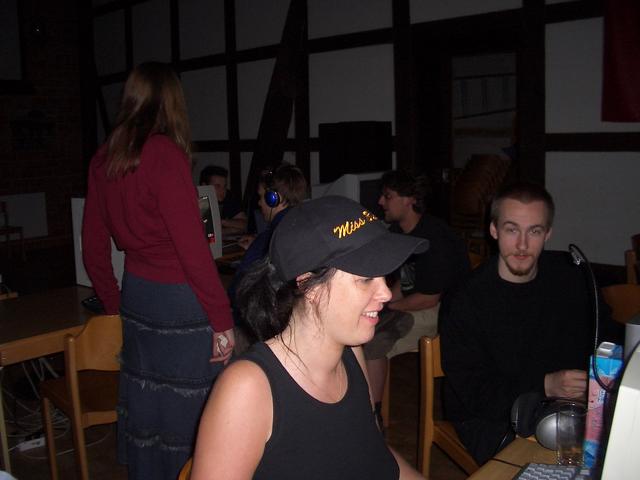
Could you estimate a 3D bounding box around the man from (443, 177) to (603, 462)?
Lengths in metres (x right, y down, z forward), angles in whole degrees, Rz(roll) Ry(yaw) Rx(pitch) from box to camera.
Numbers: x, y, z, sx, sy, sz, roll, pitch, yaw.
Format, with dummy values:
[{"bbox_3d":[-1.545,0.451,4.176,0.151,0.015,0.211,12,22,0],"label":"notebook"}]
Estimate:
[{"bbox_3d":[0.649,0.484,1.853,0.540,1.270,0.720,-5,9,-25],"label":"man"}]

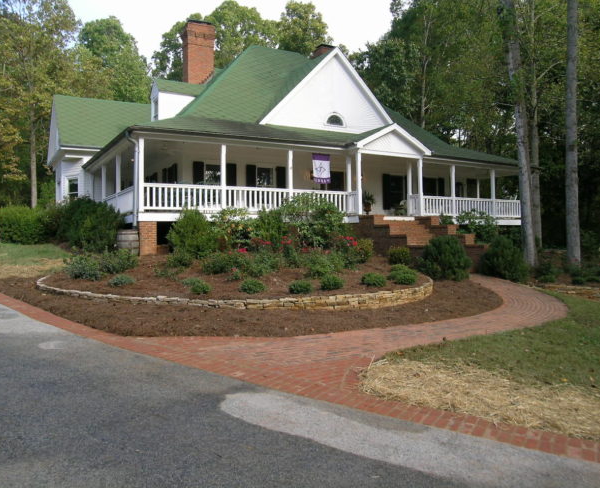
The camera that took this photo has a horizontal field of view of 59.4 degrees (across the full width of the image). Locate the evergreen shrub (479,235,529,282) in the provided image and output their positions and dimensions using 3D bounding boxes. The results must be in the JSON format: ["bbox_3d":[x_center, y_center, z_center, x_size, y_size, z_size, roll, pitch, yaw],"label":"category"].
[{"bbox_3d":[7.192,0.519,18.500,1.700,1.635,1.650,-1,-1,-32],"label":"evergreen shrub"}]

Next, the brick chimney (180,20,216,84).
[{"bbox_3d":[-5.150,-9.513,26.910,1.487,3.309,0.900,-1,-1,-32],"label":"brick chimney"}]

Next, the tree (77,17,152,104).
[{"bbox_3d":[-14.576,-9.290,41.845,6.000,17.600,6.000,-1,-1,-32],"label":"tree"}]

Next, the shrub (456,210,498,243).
[{"bbox_3d":[7.686,-0.665,22.899,1.750,1.500,1.650,-1,-1,-32],"label":"shrub"}]

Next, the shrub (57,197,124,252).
[{"bbox_3d":[-7.209,-0.662,18.100,2.200,1.875,2.100,-1,-1,-32],"label":"shrub"}]

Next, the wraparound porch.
[{"bbox_3d":[1.498,-2.229,25.481,20.500,3.050,8.800,-1,-1,-32],"label":"wraparound porch"}]

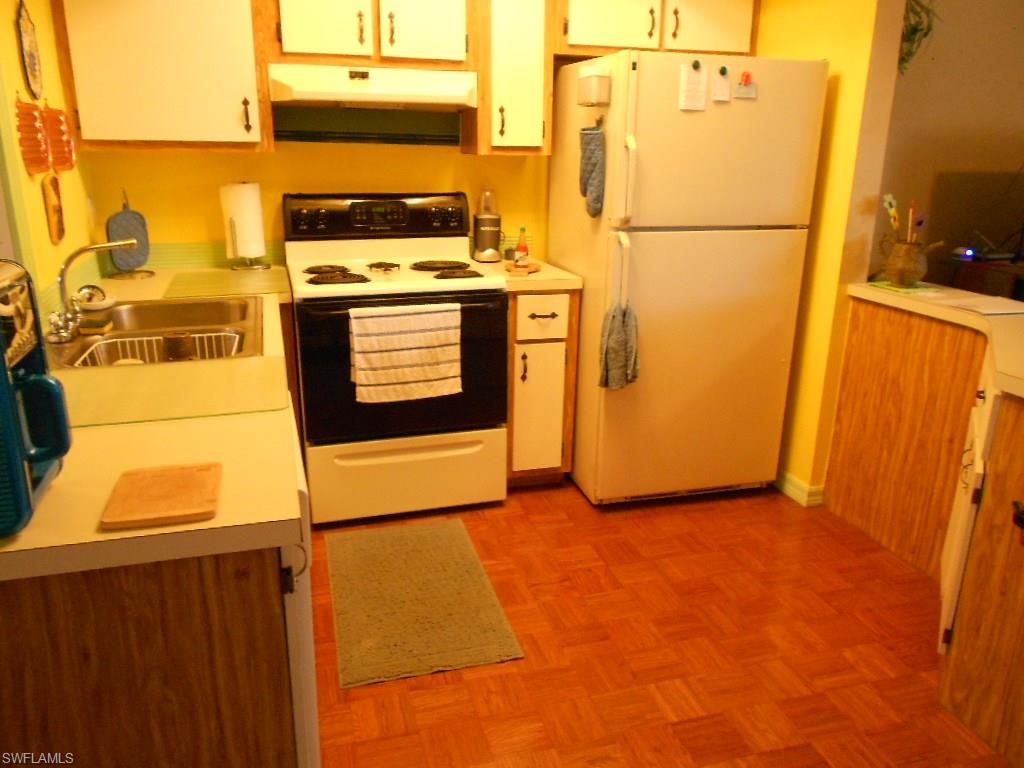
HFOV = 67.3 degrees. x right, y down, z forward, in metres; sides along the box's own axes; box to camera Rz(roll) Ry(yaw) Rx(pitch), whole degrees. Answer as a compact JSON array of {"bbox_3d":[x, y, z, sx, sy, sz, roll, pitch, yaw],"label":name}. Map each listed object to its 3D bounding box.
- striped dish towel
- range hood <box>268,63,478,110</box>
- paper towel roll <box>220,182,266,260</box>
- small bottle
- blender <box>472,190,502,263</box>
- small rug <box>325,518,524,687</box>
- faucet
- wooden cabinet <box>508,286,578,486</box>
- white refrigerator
[{"bbox_3d":[-0.376,-0.113,2.769,0.395,0.345,0.055,-4,18,-15],"label":"striped dish towel"},{"bbox_3d":[-0.522,-1.127,2.933,0.763,0.128,0.490,-4,18,-15],"label":"range hood"},{"bbox_3d":[-1.072,-0.649,3.071,0.143,0.288,0.143,-4,18,-15],"label":"paper towel roll"},{"bbox_3d":[0.043,-0.557,3.141,0.056,0.163,0.056,-4,18,-15],"label":"small bottle"},{"bbox_3d":[-0.108,-0.693,3.375,0.124,0.308,0.126,1,17,0],"label":"blender"},{"bbox_3d":[-0.327,0.669,2.527,0.513,0.012,0.890,-4,18,-15],"label":"small rug"},{"bbox_3d":[-1.087,-0.252,2.004,0.235,0.236,0.200,-4,18,-15],"label":"faucet"},{"bbox_3d":[0.029,-0.032,3.365,0.300,0.872,0.620,-4,18,-15],"label":"wooden cabinet"},{"bbox_3d":[0.654,-0.423,3.249,0.785,1.707,0.760,-4,18,-15],"label":"white refrigerator"}]

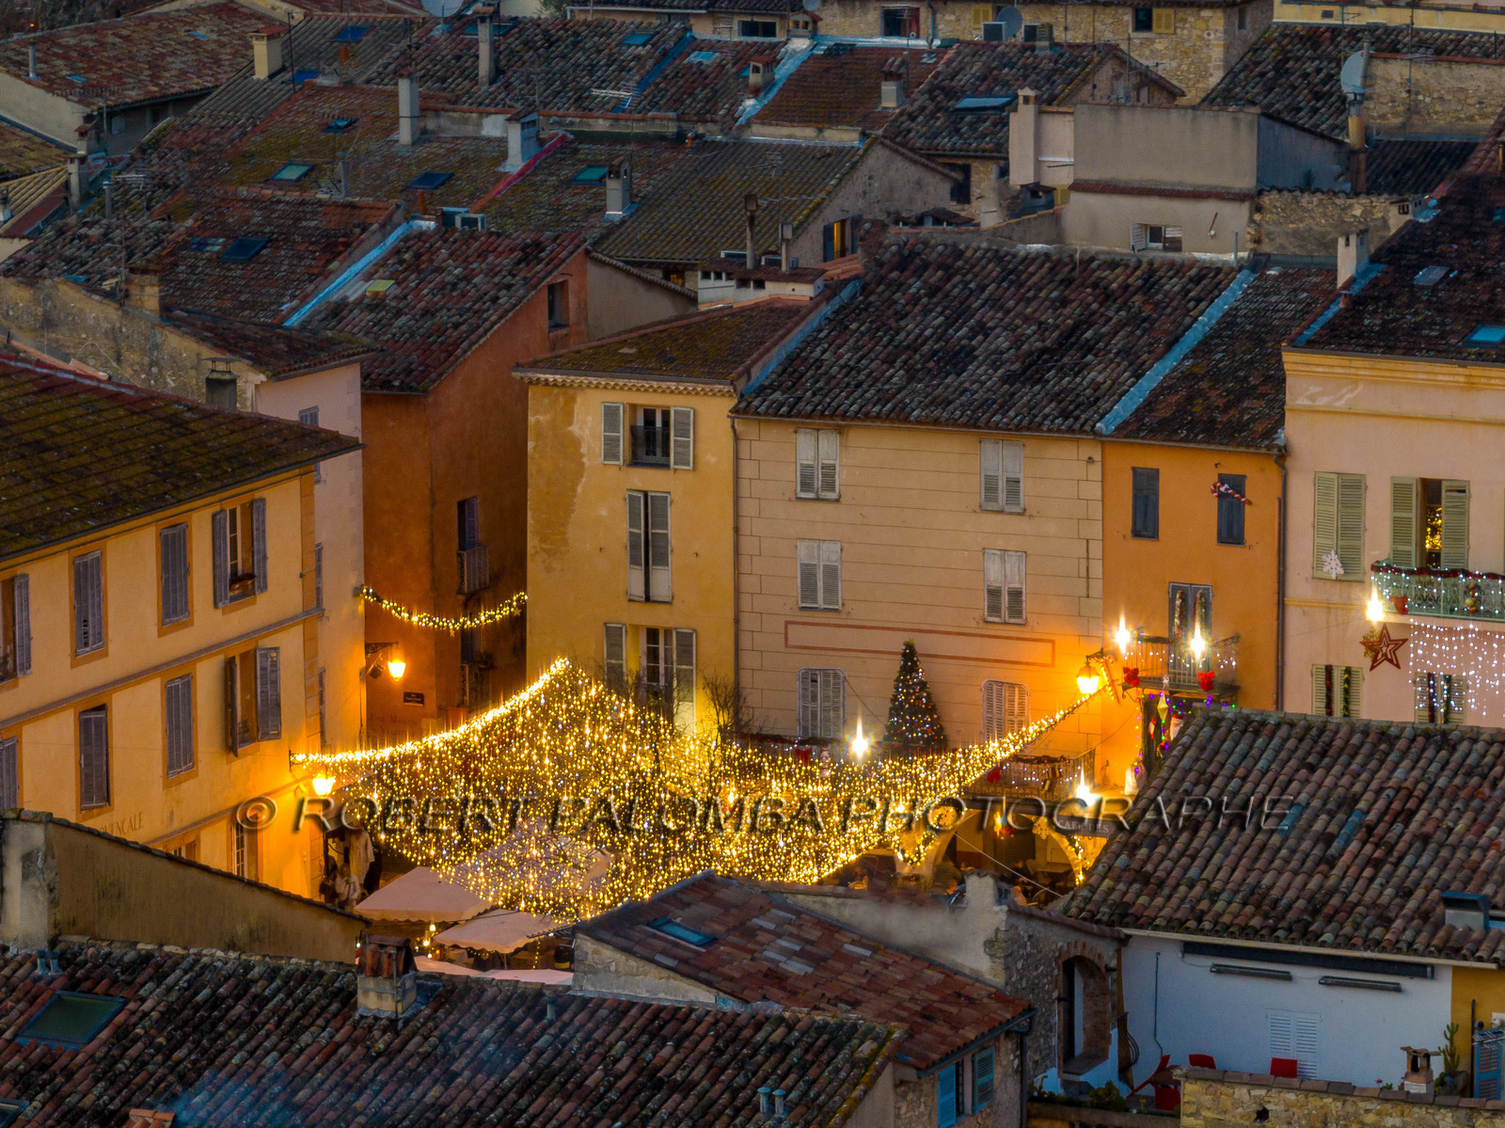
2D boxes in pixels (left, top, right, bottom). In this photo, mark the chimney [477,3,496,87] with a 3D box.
[{"bbox_3d":[-7.577,-14.707,199.000,0.348,2.265,0.520,4,11,23],"label":"chimney"}]

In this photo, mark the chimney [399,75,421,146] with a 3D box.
[{"bbox_3d":[-9.592,-12.756,196.000,0.384,1.985,0.620,4,11,23],"label":"chimney"}]

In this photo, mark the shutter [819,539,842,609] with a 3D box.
[{"bbox_3d":[1.632,0.246,146.832,0.471,1.484,0.050,4,12,20],"label":"shutter"}]

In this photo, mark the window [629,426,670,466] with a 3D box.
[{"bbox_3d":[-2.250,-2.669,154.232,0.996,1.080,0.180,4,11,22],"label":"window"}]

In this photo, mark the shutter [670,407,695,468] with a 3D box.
[{"bbox_3d":[-1.532,-2.756,153.715,0.559,1.384,0.050,3,11,19],"label":"shutter"}]

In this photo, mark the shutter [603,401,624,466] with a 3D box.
[{"bbox_3d":[-2.958,-2.739,148.050,0.487,1.318,0.050,4,12,22],"label":"shutter"}]

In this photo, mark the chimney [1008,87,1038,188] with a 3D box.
[{"bbox_3d":[6.507,-10.249,168.000,0.640,2.450,0.420,4,12,22],"label":"chimney"}]

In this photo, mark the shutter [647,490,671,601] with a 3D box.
[{"bbox_3d":[-1.980,-0.340,148.065,0.488,2.371,0.050,2,11,10],"label":"shutter"}]

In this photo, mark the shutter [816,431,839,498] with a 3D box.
[{"bbox_3d":[1.584,-2.062,146.397,0.482,1.500,0.050,4,12,20],"label":"shutter"}]

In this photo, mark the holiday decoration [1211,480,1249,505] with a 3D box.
[{"bbox_3d":[10.180,-1.526,148.846,0.896,0.546,0.080,5,12,25],"label":"holiday decoration"}]

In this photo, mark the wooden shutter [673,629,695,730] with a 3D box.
[{"bbox_3d":[-1.445,2.499,150.223,0.500,2.217,0.050,4,11,24],"label":"wooden shutter"}]

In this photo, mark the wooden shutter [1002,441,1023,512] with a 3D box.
[{"bbox_3d":[5.396,-1.796,145.039,0.448,1.505,0.050,4,12,20],"label":"wooden shutter"}]

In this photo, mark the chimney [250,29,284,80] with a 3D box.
[{"bbox_3d":[-13.984,-14.743,202.000,0.618,1.383,1.050,4,11,23],"label":"chimney"}]

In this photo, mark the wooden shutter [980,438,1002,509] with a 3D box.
[{"bbox_3d":[4.957,-1.828,145.195,0.487,1.506,0.050,4,12,20],"label":"wooden shutter"}]

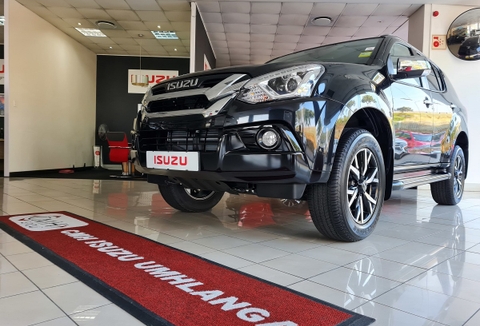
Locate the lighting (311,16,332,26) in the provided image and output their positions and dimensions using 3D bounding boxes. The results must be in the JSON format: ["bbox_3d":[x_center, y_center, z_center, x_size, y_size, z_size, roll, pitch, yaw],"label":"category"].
[{"bbox_3d":[1.716,-2.971,7.591,0.460,0.090,0.460,2,1,1],"label":"lighting"}]

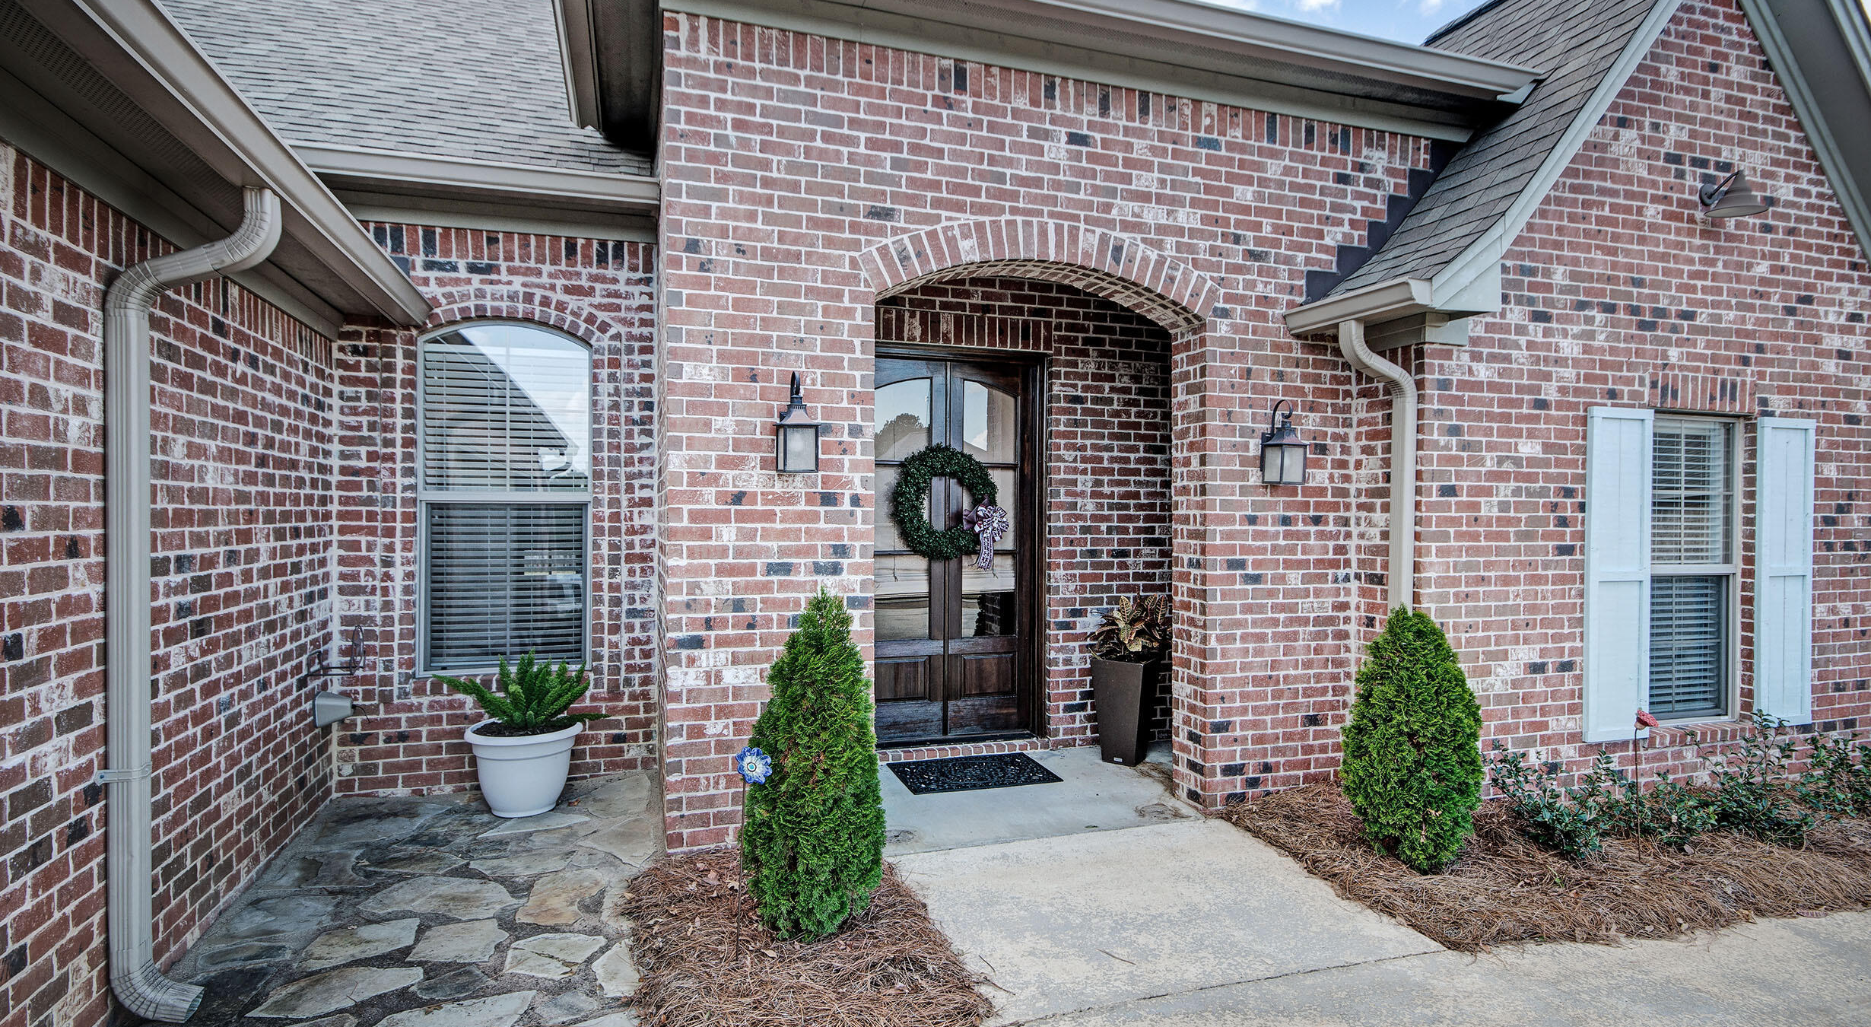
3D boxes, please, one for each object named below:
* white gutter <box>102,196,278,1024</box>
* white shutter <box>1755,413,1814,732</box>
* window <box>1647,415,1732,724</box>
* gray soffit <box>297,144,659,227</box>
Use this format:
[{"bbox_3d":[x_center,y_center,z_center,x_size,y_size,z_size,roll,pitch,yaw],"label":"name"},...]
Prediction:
[{"bbox_3d":[-2.225,0.262,2.811,0.420,2.500,0.110,0,0,-18],"label":"white gutter"},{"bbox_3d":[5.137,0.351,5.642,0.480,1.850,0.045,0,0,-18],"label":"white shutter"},{"bbox_3d":[4.437,0.317,5.593,0.870,1.760,0.060,0,0,-18],"label":"window"},{"bbox_3d":[-2.427,-1.714,4.890,1.860,0.180,0.440,0,0,-18],"label":"gray soffit"}]

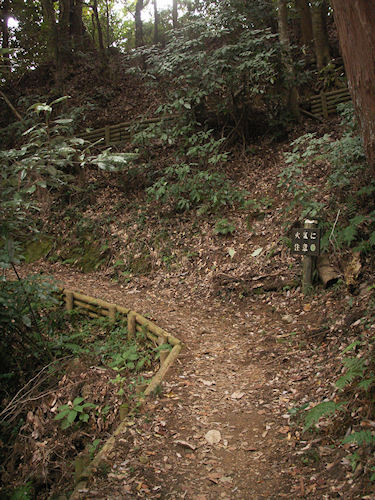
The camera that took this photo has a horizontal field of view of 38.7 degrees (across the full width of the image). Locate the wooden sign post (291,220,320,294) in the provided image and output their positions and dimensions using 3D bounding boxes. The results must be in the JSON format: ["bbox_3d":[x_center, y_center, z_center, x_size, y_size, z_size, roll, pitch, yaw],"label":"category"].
[{"bbox_3d":[1.256,0.079,5.500,0.155,0.760,0.360,-3,6,-40],"label":"wooden sign post"}]

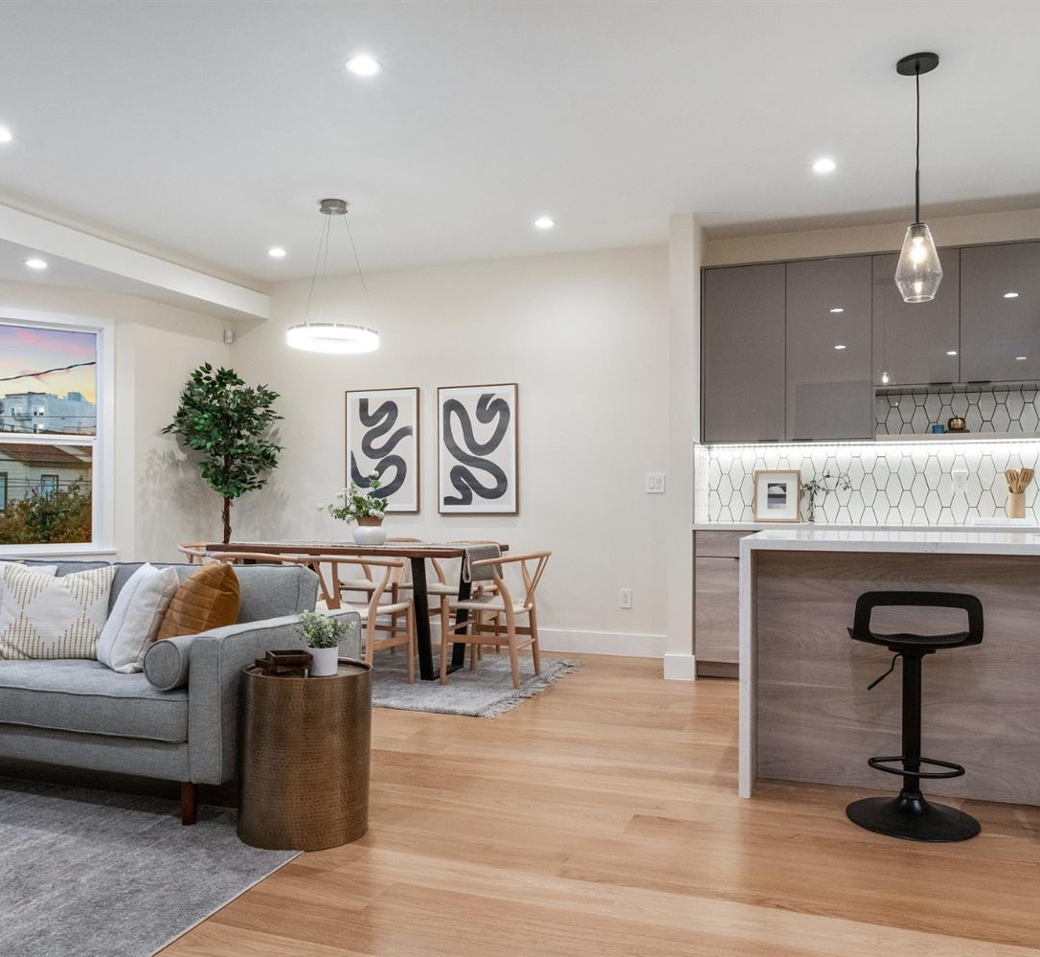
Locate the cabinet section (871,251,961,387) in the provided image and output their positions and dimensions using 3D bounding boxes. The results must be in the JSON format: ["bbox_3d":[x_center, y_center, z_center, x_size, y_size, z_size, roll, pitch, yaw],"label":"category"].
[{"bbox_3d":[2.284,-0.892,5.094,0.448,0.762,0.365,0,-1,20],"label":"cabinet section"}]

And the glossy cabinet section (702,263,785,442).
[{"bbox_3d":[1.390,-0.742,5.409,0.485,1.062,0.365,0,-1,20],"label":"glossy cabinet section"}]

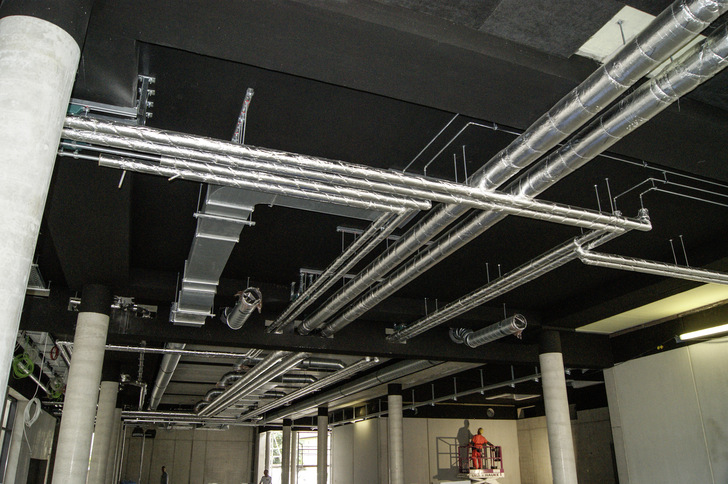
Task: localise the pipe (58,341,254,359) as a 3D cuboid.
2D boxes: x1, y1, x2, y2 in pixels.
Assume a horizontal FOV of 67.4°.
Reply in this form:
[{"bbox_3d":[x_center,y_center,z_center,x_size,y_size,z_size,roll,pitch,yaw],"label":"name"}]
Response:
[{"bbox_3d":[-4.222,2.253,11.305,3.754,0.120,0.130,10,-25,-24],"label":"pipe"}]

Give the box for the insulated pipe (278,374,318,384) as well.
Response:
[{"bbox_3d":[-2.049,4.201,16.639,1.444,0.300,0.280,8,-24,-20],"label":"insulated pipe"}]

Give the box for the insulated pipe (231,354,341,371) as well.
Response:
[{"bbox_3d":[-1.868,3.081,13.865,2.916,0.330,0.280,8,-24,-20],"label":"insulated pipe"}]

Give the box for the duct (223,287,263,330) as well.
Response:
[{"bbox_3d":[-1.862,1.062,8.469,0.290,0.310,1.580,8,-24,-20],"label":"duct"}]

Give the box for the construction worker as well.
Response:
[{"bbox_3d":[5.306,9.375,24.737,0.850,1.759,0.500,-1,-22,0],"label":"construction worker"}]

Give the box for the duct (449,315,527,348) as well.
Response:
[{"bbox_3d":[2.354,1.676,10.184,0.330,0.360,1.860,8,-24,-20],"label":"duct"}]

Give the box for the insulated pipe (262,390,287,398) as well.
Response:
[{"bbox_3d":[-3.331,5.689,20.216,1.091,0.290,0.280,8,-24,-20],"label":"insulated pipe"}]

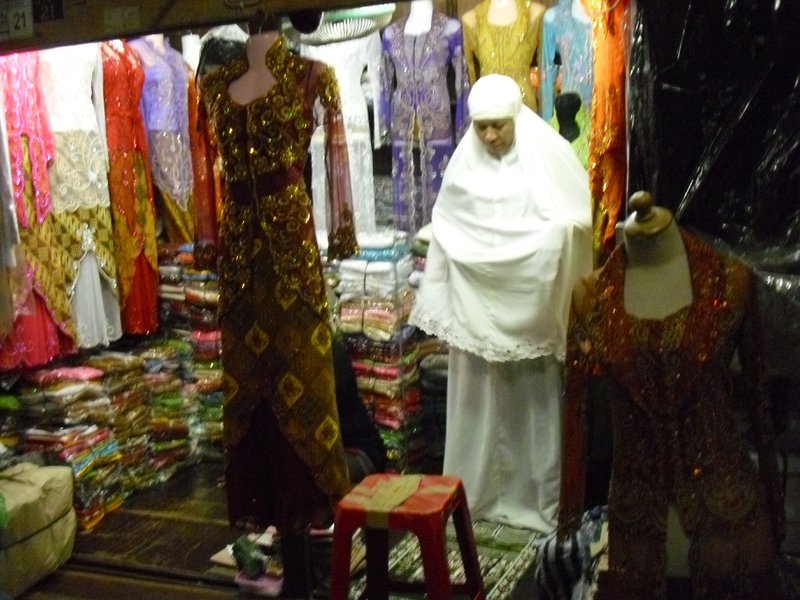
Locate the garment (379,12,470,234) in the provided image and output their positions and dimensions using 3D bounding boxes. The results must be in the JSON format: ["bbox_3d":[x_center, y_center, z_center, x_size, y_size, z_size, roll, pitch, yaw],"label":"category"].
[{"bbox_3d":[0.119,-0.845,4.250,0.430,1.050,0.250,0,5,15],"label":"garment"}]

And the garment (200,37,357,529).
[{"bbox_3d":[-0.338,-0.045,2.420,0.430,1.340,0.290,1,5,17],"label":"garment"}]

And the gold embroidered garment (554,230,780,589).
[{"bbox_3d":[0.568,0.276,1.830,0.440,0.830,0.270,1,6,25],"label":"gold embroidered garment"}]

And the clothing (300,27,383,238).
[{"bbox_3d":[-0.293,-0.819,4.400,0.420,1.050,0.260,0,5,16],"label":"clothing"}]

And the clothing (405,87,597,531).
[{"bbox_3d":[0.344,0.018,2.950,0.580,1.490,0.420,1,5,18],"label":"clothing"}]

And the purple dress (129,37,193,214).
[{"bbox_3d":[-1.159,-0.859,4.250,0.320,0.790,0.230,-4,6,-32],"label":"purple dress"}]

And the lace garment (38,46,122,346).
[{"bbox_3d":[-1.383,-0.461,3.800,0.350,1.310,0.280,-4,6,-32],"label":"lace garment"}]

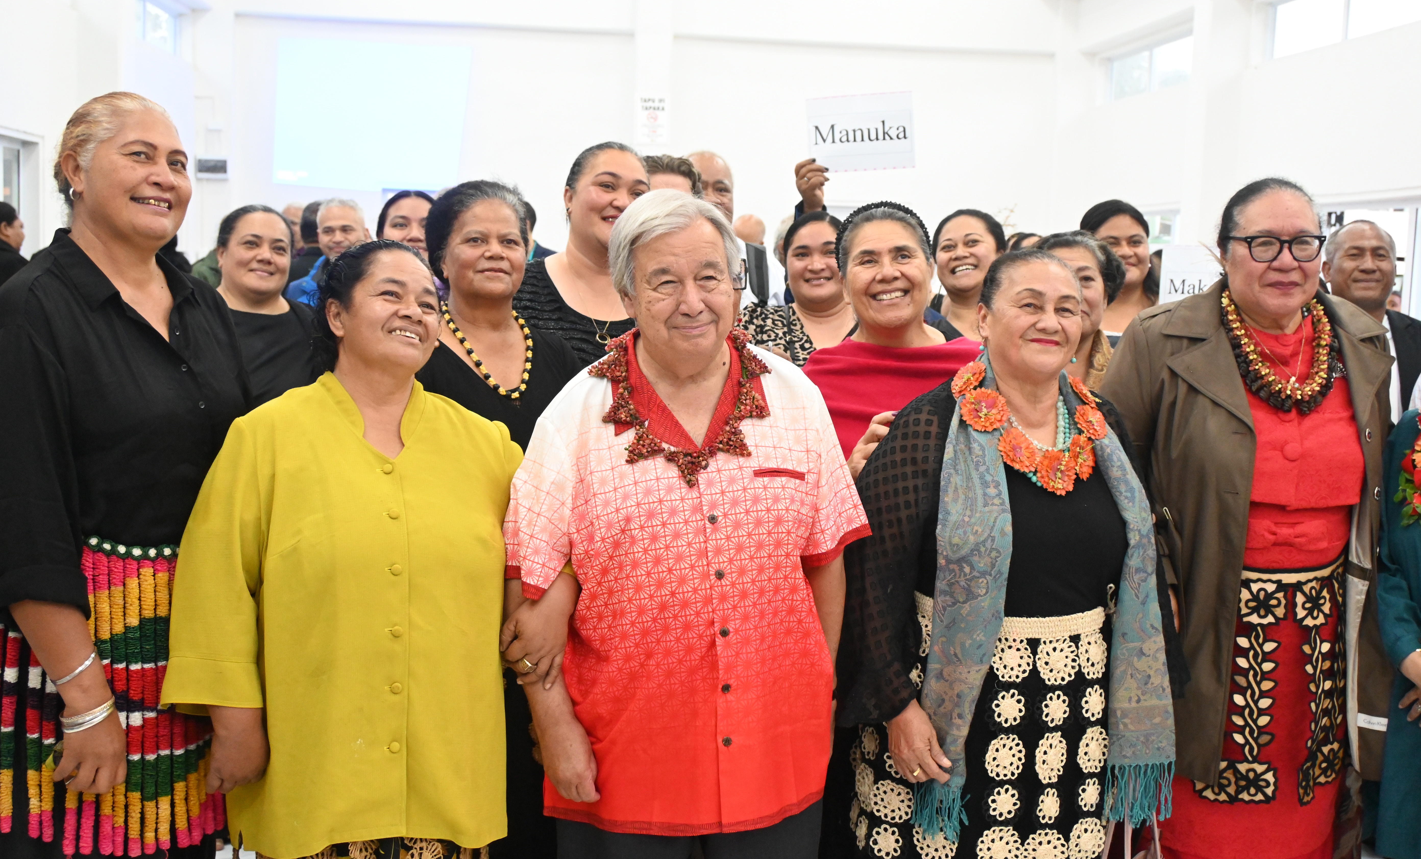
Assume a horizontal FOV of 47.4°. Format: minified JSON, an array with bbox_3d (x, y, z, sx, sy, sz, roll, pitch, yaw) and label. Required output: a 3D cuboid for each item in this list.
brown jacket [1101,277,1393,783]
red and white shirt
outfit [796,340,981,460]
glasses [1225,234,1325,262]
[{"bbox_3d":[0.997,0.170,2.980,0.540,0.900,0.350,1,6,-10],"label":"brown jacket"},{"bbox_3d":[-0.037,0.207,2.420,0.523,0.695,0.340,0,5,-15],"label":"red and white shirt"},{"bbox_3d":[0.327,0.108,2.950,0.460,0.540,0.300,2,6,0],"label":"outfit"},{"bbox_3d":[1.005,-0.324,2.900,0.145,0.049,0.140,2,6,-2],"label":"glasses"}]

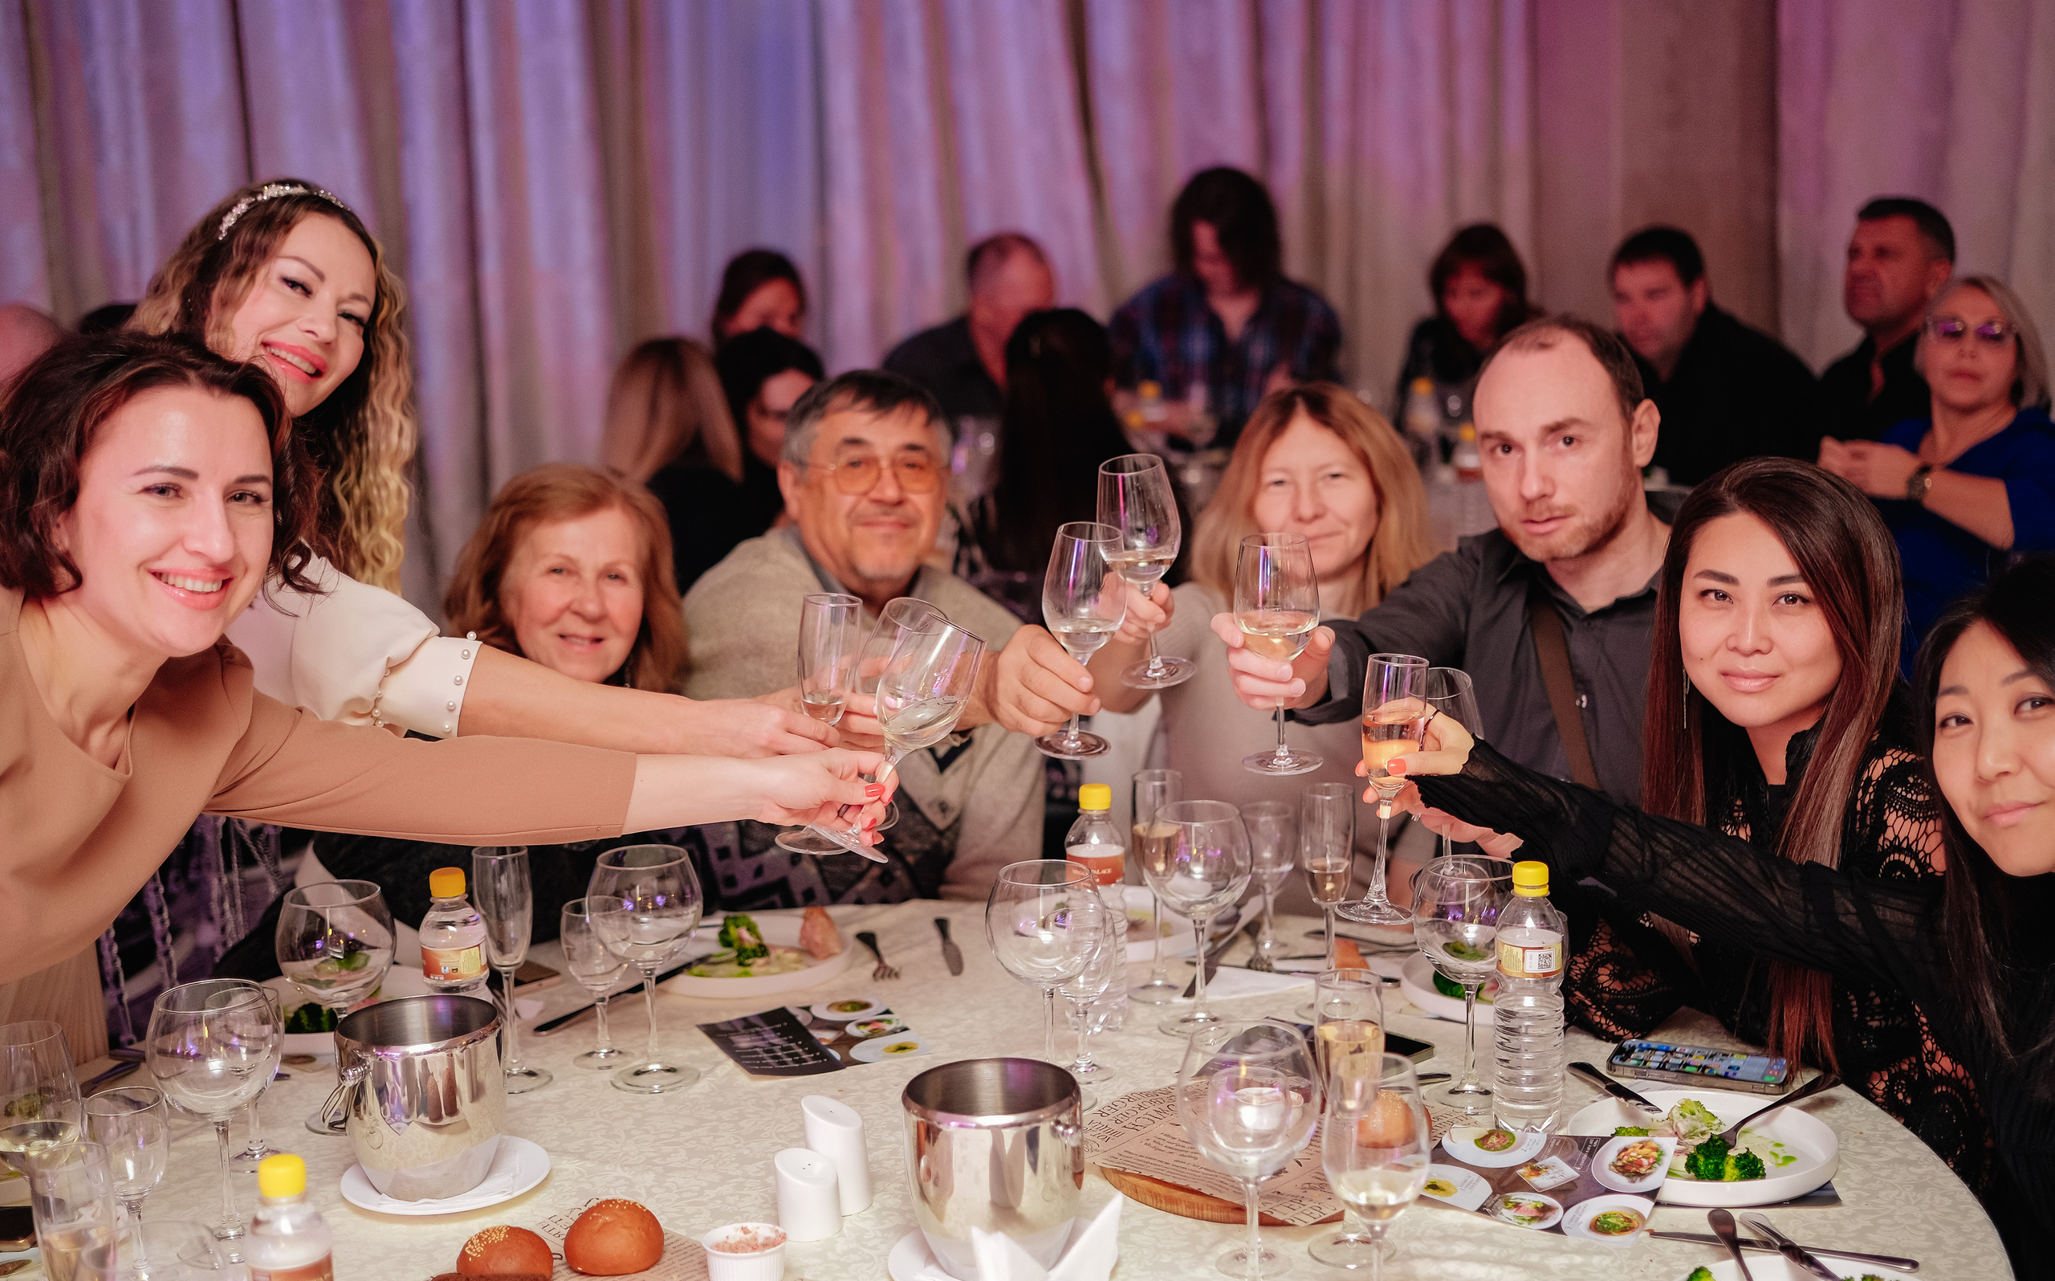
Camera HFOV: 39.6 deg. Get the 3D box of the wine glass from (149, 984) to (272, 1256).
[{"bbox_3d":[-0.640,0.382,2.261,0.105,0.210,0.105,-2,12,0],"label":"wine glass"}]

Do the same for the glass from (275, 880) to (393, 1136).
[{"bbox_3d":[-0.609,0.325,2.533,0.105,0.210,0.105,-2,12,0],"label":"glass"}]

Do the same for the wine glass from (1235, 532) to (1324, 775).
[{"bbox_3d":[0.224,0.009,2.531,0.076,0.205,0.076,-3,12,0],"label":"wine glass"}]

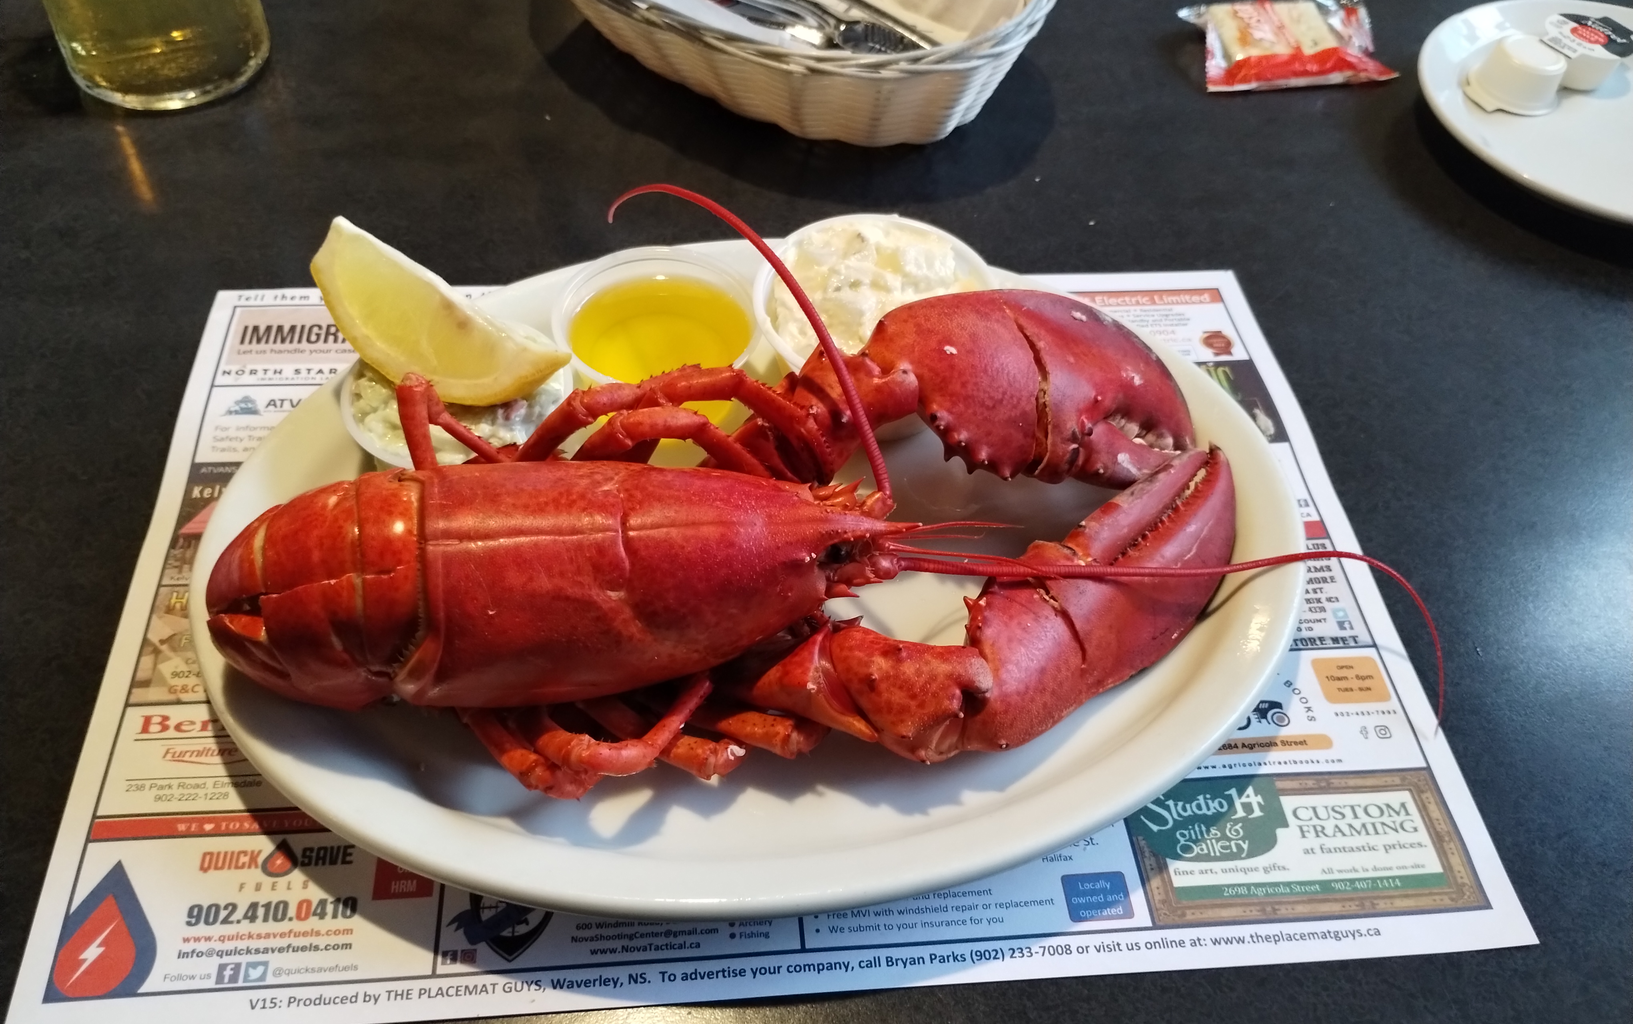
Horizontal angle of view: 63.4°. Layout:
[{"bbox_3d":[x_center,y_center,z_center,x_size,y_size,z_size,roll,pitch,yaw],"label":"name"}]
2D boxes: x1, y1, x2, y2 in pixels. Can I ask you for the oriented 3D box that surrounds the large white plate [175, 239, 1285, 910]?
[{"bbox_3d":[-0.014,0.009,0.372,0.298,0.027,0.228,-8,51,-11],"label":"large white plate"}]

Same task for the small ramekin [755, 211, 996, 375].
[{"bbox_3d":[0.017,-0.051,0.404,0.074,0.039,0.074,-3,56,-5],"label":"small ramekin"}]

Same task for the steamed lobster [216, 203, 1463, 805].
[{"bbox_3d":[0.005,-0.014,0.357,0.312,0.072,0.173,-5,50,-9],"label":"steamed lobster"}]

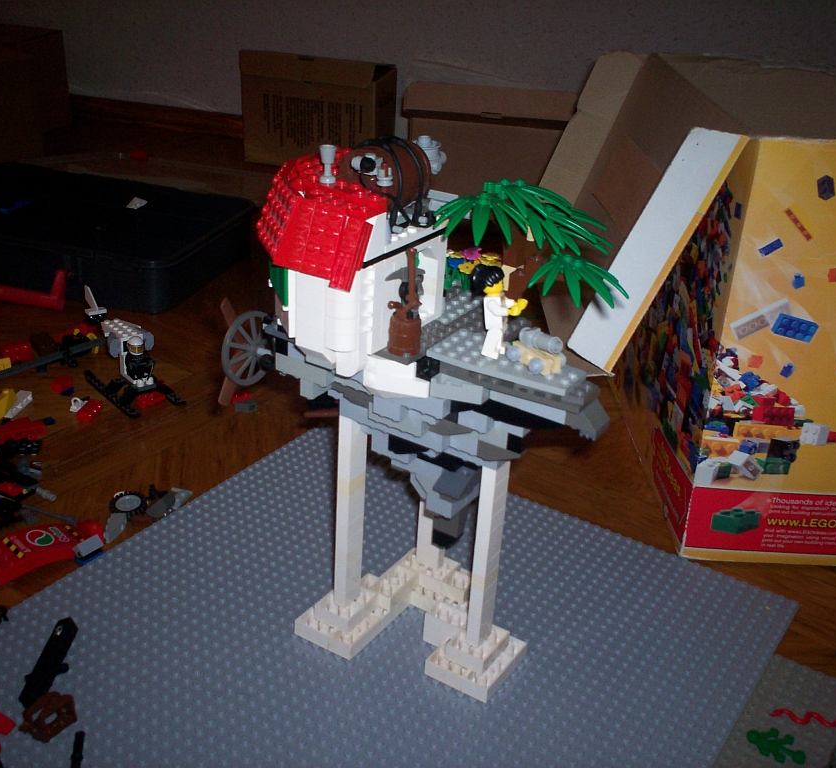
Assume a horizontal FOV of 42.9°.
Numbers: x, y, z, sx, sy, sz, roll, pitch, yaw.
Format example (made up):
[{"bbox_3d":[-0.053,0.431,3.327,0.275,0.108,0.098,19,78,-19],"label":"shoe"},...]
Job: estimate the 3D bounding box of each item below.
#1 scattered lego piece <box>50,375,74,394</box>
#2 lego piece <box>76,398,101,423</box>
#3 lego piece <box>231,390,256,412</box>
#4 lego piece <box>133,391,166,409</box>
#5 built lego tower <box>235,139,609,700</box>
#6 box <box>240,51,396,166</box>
[{"bbox_3d":[-0.296,0.001,0.886,0.017,0.009,0.015,-16,32,-36],"label":"scattered lego piece"},{"bbox_3d":[-0.262,0.021,0.850,0.013,0.009,0.024,8,26,8],"label":"lego piece"},{"bbox_3d":[-0.144,0.015,0.879,0.021,0.011,0.017,-4,27,-16],"label":"lego piece"},{"bbox_3d":[-0.219,0.014,0.876,0.016,0.007,0.025,18,29,26],"label":"lego piece"},{"bbox_3d":[0.016,0.024,0.546,0.166,0.303,0.157,19,29,27],"label":"built lego tower"},{"bbox_3d":[-0.142,-0.403,1.596,0.200,0.138,0.130,9,26,10],"label":"box"}]

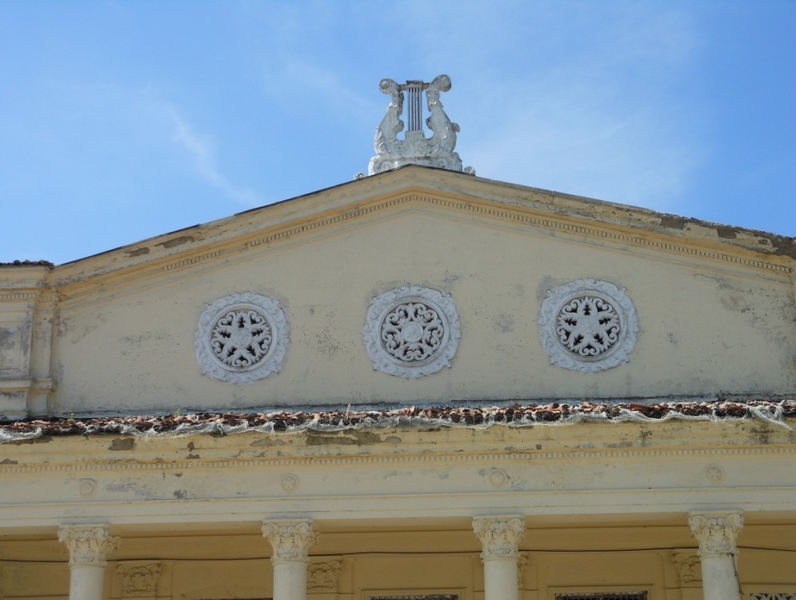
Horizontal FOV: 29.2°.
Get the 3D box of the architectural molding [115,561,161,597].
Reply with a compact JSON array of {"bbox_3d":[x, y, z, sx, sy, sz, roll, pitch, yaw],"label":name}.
[{"bbox_3d":[-4.274,4.600,25.175,0.751,0.582,0.160,-2,-18,6],"label":"architectural molding"}]

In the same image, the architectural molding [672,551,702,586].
[{"bbox_3d":[4.746,4.275,24.268,0.751,0.561,0.160,-2,-18,6],"label":"architectural molding"}]

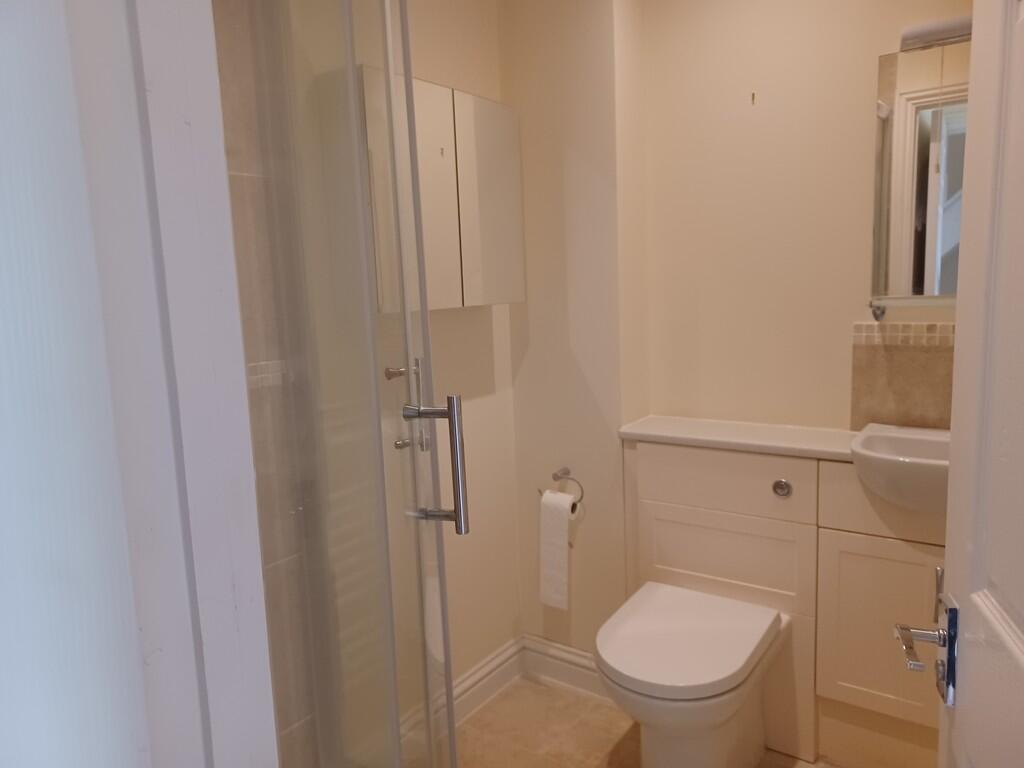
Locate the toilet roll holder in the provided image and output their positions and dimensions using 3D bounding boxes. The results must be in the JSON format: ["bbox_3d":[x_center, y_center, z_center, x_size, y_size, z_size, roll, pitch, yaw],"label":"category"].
[{"bbox_3d":[0.161,0.322,2.278,0.164,0.112,0.070,3,9,35],"label":"toilet roll holder"}]

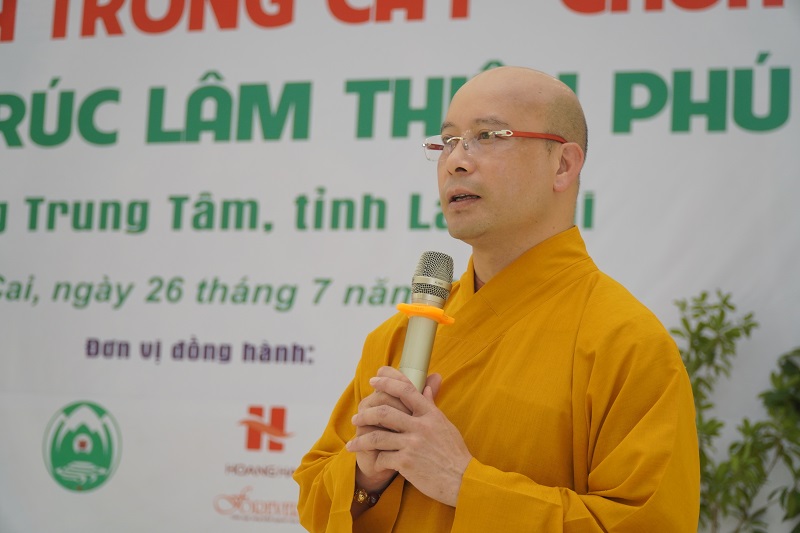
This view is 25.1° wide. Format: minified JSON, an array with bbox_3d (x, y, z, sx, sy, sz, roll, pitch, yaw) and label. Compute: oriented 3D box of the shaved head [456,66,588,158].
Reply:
[{"bbox_3d":[0.154,-0.189,2.280,0.187,0.138,0.160,8,-6,-42],"label":"shaved head"}]

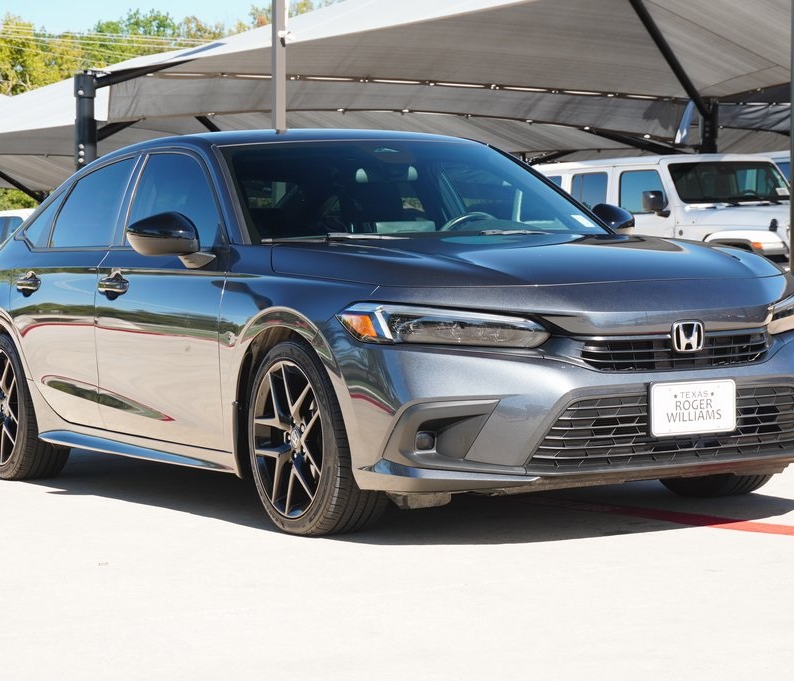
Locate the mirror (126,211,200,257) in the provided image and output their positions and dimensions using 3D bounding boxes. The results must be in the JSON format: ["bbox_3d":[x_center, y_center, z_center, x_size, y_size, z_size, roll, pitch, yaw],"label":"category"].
[{"bbox_3d":[-0.794,-0.364,7.088,0.240,0.155,0.145,-3,2,-29],"label":"mirror"}]

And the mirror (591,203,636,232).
[{"bbox_3d":[0.827,-0.444,7.996,0.240,0.155,0.145,-3,2,-29],"label":"mirror"}]

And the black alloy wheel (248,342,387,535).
[{"bbox_3d":[-0.240,0.293,6.487,0.238,0.642,0.642,-3,2,-29],"label":"black alloy wheel"}]

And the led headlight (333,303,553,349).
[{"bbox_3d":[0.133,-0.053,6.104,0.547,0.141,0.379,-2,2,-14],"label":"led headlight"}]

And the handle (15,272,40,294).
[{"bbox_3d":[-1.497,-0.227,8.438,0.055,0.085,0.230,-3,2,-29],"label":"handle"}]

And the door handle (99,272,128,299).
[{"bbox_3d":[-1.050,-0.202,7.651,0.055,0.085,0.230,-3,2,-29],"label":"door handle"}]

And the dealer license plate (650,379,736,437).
[{"bbox_3d":[0.872,0.197,6.073,0.308,0.157,0.018,-3,2,-29],"label":"dealer license plate"}]

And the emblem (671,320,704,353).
[{"bbox_3d":[0.854,-0.010,6.085,0.114,0.100,0.022,-3,-6,-29],"label":"emblem"}]

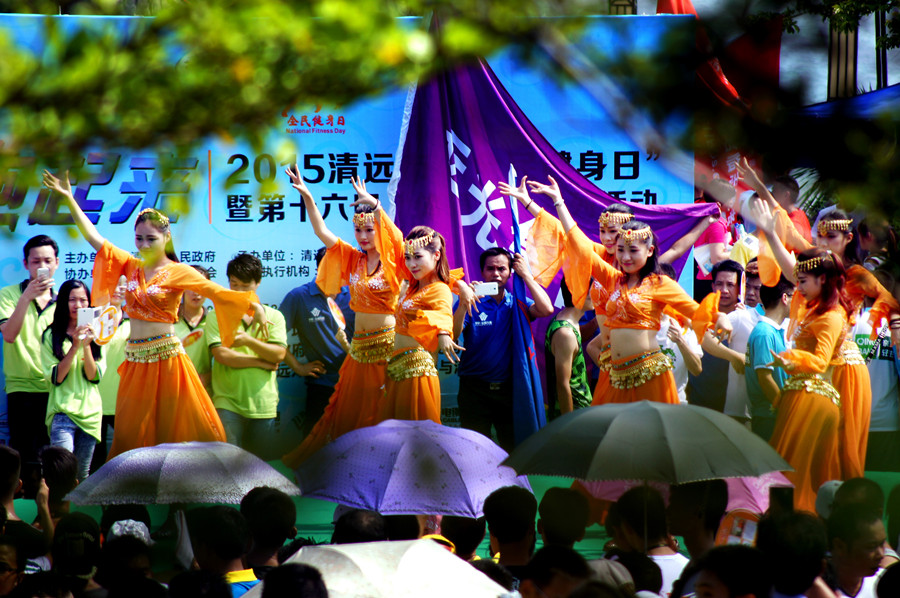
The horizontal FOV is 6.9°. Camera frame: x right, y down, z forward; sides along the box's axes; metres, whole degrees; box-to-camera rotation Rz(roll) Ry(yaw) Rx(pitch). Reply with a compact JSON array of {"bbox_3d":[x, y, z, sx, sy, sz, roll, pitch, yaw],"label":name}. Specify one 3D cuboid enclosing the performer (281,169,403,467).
[{"bbox_3d":[-0.544,0.235,38.000,0.620,1.780,0.500,2,5,20],"label":"performer"}]

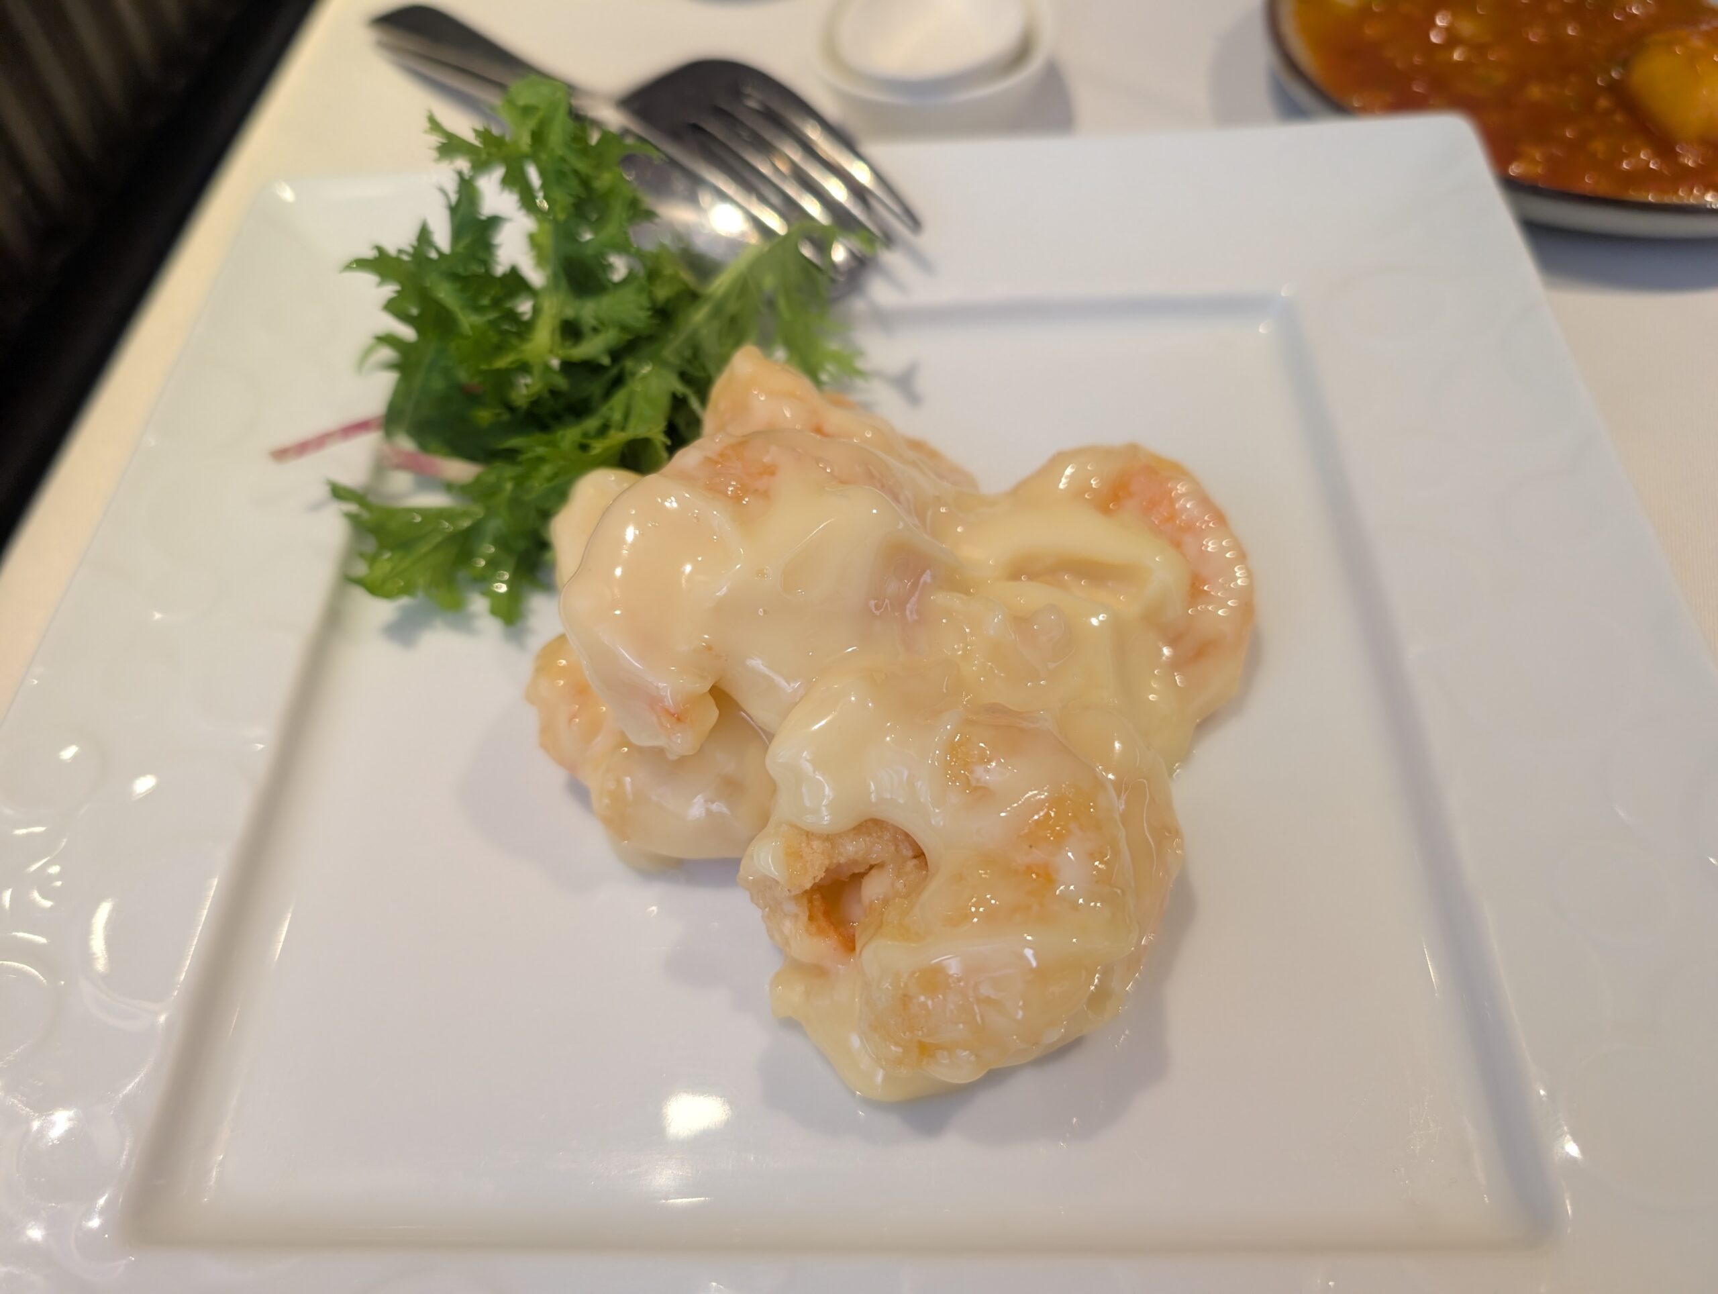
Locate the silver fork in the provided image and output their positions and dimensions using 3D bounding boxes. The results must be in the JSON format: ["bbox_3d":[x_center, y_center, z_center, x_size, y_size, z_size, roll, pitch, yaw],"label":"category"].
[{"bbox_3d":[-0.063,-0.133,0.276,0.026,0.020,0.197,-38,56,-20],"label":"silver fork"}]

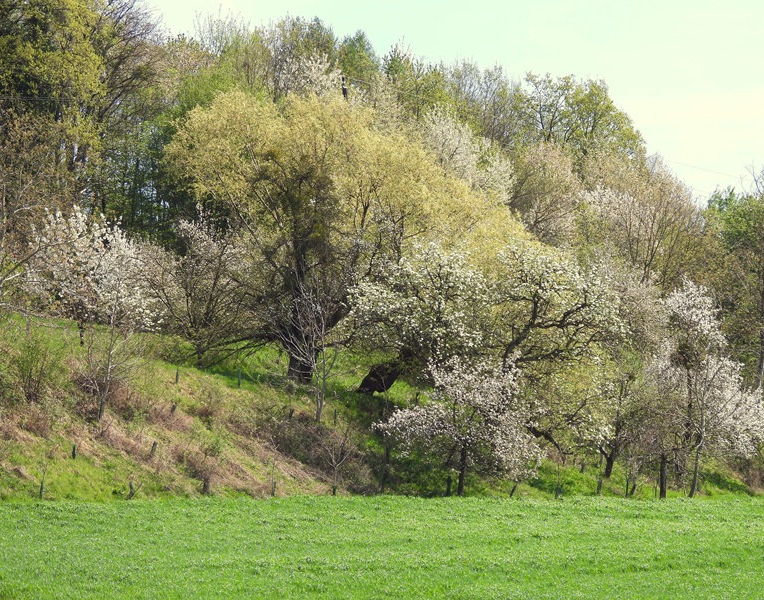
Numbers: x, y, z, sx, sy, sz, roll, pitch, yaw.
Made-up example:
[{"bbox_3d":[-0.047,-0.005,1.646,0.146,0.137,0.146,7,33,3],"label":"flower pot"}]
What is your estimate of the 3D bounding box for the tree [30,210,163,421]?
[{"bbox_3d":[-13.650,0.641,203.000,6.267,9.971,5.954,0,-2,0],"label":"tree"}]

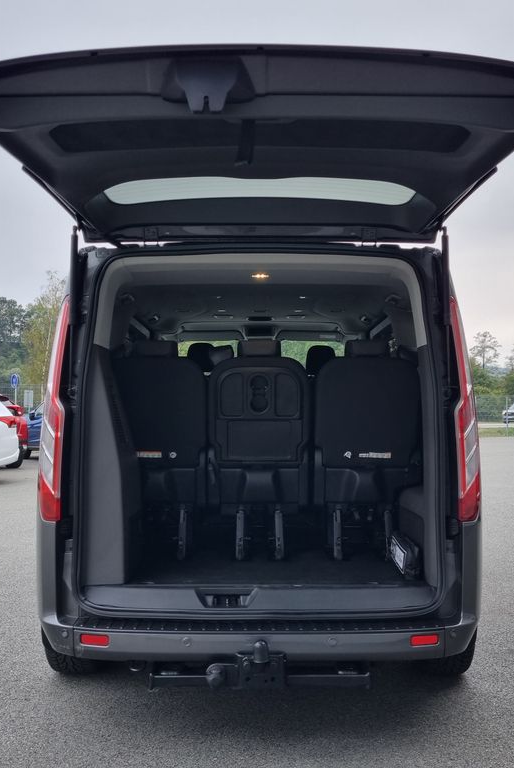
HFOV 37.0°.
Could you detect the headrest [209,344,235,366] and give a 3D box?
[{"bbox_3d":[-0.230,-0.190,5.200,0.210,0.180,0.120,0,-2,0],"label":"headrest"}]

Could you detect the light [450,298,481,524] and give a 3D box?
[{"bbox_3d":[0.810,0.100,2.980,0.170,0.870,0.240,0,-2,0],"label":"light"}]

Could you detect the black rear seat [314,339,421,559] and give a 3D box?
[{"bbox_3d":[0.500,0.310,3.820,0.490,1.020,0.740,0,-2,0],"label":"black rear seat"}]

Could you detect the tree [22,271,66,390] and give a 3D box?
[{"bbox_3d":[-7.700,-1.000,28.000,2.000,6.300,2.000,0,-2,0],"label":"tree"}]

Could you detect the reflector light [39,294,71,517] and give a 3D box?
[{"bbox_3d":[-0.825,0.090,3.080,0.170,0.910,0.260,0,-2,0],"label":"reflector light"}]

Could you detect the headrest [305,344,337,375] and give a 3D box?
[{"bbox_3d":[0.482,-0.185,5.720,0.230,0.210,0.120,0,-2,0],"label":"headrest"}]

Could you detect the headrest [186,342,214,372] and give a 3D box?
[{"bbox_3d":[-0.415,-0.195,5.650,0.230,0.220,0.120,0,-2,0],"label":"headrest"}]

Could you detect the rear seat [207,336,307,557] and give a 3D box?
[{"bbox_3d":[0.010,0.318,3.770,0.475,1.040,0.680,0,-2,0],"label":"rear seat"}]

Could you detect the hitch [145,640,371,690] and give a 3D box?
[{"bbox_3d":[0.012,1.035,2.840,0.870,0.260,0.320,0,-2,0],"label":"hitch"}]

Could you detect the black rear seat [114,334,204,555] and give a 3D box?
[{"bbox_3d":[-0.475,0.318,3.770,0.480,1.040,0.680,0,-2,0],"label":"black rear seat"}]

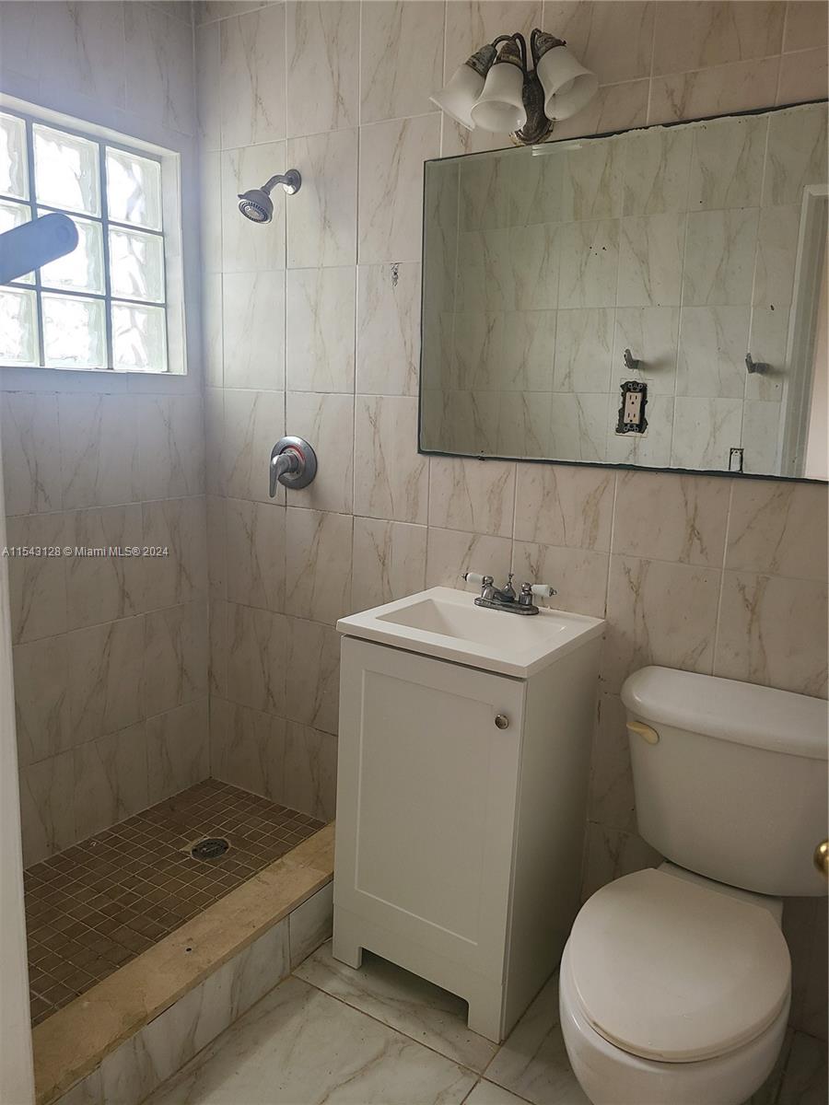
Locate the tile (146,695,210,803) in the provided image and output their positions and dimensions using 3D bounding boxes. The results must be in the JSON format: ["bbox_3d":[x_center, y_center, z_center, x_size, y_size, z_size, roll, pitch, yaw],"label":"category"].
[{"bbox_3d":[-0.767,0.644,2.712,0.010,0.299,0.246,9,14,32],"label":"tile"}]

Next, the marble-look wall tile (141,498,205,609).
[{"bbox_3d":[-0.737,0.001,2.548,0.012,0.331,0.250,9,13,33],"label":"marble-look wall tile"}]

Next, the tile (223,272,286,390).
[{"bbox_3d":[-0.461,-0.642,2.408,0.247,0.331,0.012,9,13,33],"label":"tile"}]

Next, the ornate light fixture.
[{"bbox_3d":[0.206,-1.010,1.775,0.398,0.227,0.222,9,14,32],"label":"ornate light fixture"}]

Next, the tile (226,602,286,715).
[{"bbox_3d":[-0.498,0.341,2.623,0.249,0.334,0.009,9,14,33],"label":"tile"}]

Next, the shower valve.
[{"bbox_3d":[-0.376,-0.247,2.375,0.166,0.178,0.090,9,14,33],"label":"shower valve"}]

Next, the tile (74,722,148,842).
[{"bbox_3d":[-0.907,0.682,2.503,0.010,0.299,0.258,9,14,32],"label":"tile"}]

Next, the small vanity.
[{"bbox_3d":[0.123,0.569,1.965,0.465,0.844,0.430,9,14,33],"label":"small vanity"}]

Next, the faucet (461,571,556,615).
[{"bbox_3d":[0.212,0.098,1.998,0.256,0.080,0.108,9,14,33],"label":"faucet"}]

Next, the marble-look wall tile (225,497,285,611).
[{"bbox_3d":[-0.490,0.012,2.569,0.250,0.336,0.010,9,14,32],"label":"marble-look wall tile"}]

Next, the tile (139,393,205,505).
[{"bbox_3d":[-0.728,-0.313,2.499,0.010,0.306,0.250,9,14,33],"label":"tile"}]

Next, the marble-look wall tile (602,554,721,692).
[{"bbox_3d":[0.550,0.180,1.865,0.247,0.331,0.012,9,13,33],"label":"marble-look wall tile"}]

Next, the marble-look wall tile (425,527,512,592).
[{"bbox_3d":[0.140,0.116,2.164,0.250,0.336,0.010,9,14,32],"label":"marble-look wall tile"}]

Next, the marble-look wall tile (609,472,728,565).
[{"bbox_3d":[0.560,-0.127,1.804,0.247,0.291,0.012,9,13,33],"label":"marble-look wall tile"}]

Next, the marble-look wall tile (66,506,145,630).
[{"bbox_3d":[-0.881,0.038,2.364,0.009,0.335,0.249,9,14,33],"label":"marble-look wall tile"}]

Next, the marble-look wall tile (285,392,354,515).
[{"bbox_3d":[-0.266,-0.282,2.348,0.248,0.333,0.010,9,14,33],"label":"marble-look wall tile"}]

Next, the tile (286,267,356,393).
[{"bbox_3d":[-0.257,-0.612,2.289,0.249,0.334,0.009,9,14,33],"label":"tile"}]

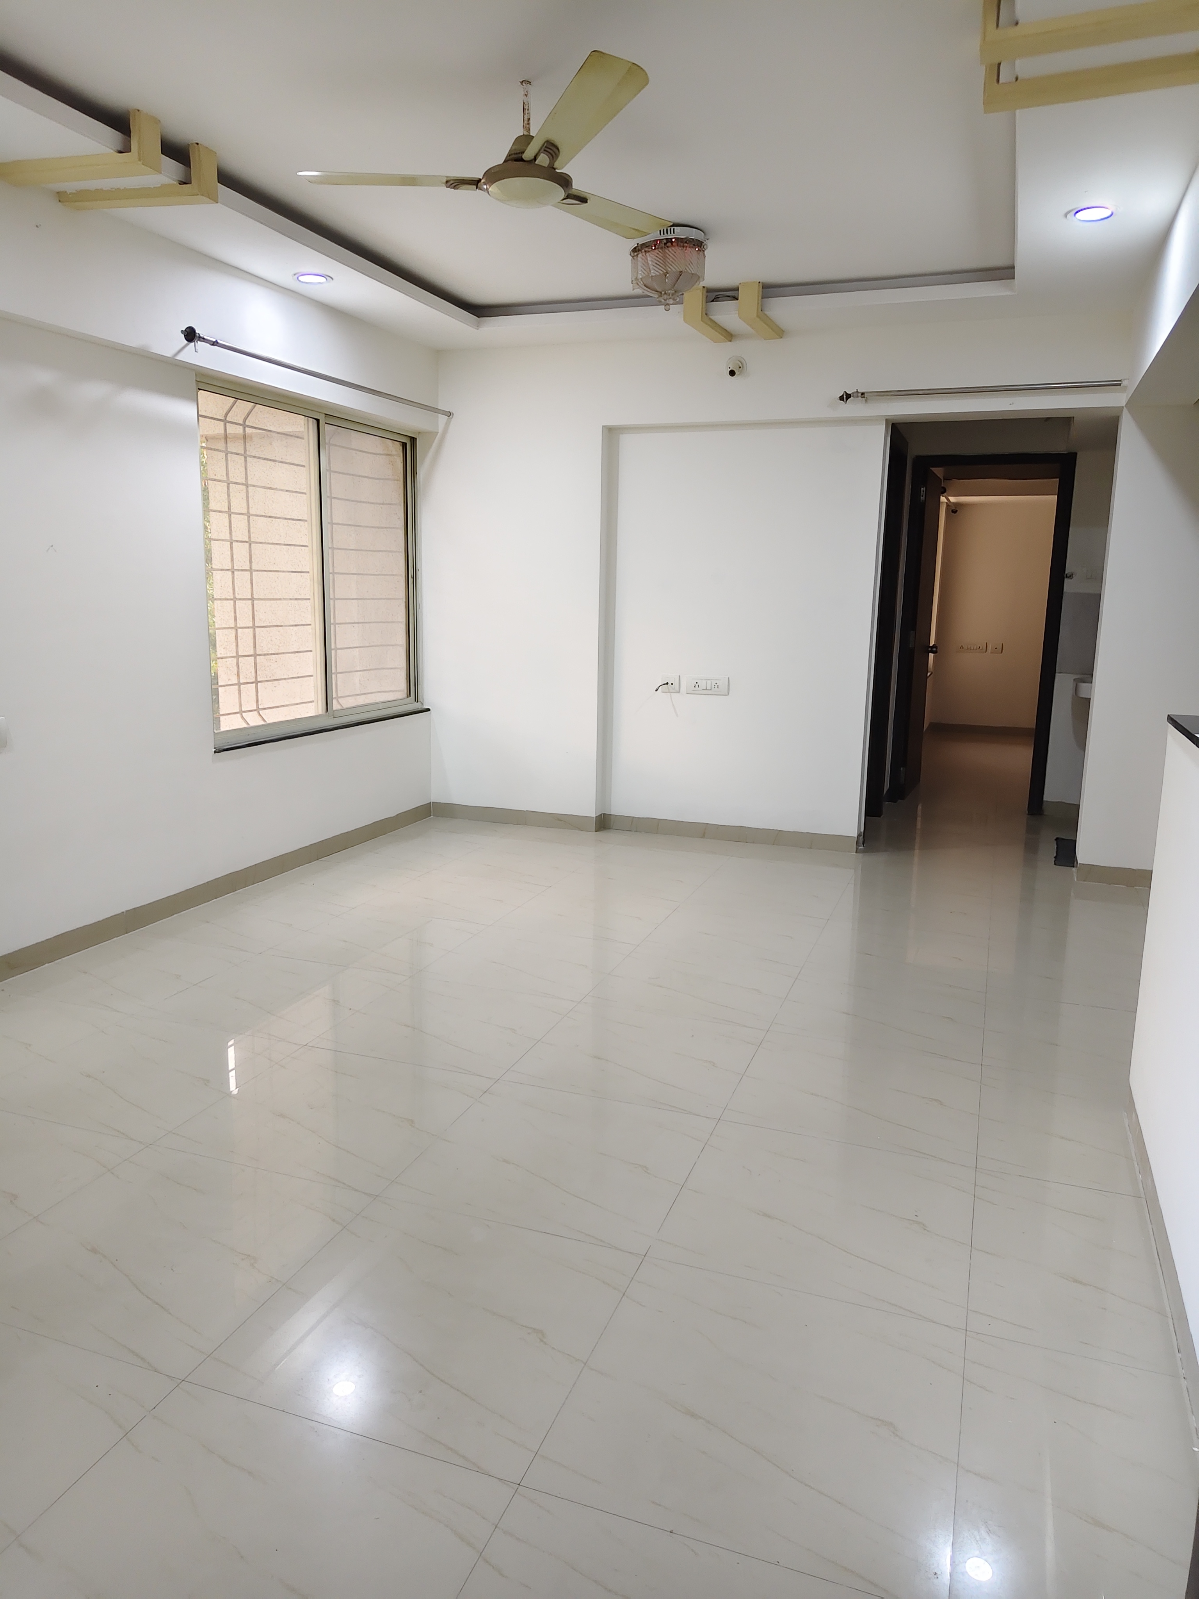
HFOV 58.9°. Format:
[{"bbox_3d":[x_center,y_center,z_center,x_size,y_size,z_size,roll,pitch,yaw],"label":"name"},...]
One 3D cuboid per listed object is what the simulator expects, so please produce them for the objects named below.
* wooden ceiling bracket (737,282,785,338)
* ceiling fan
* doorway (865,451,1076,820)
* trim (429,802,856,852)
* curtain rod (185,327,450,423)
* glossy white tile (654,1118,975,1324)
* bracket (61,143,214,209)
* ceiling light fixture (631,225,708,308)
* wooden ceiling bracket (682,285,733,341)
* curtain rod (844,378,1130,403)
[{"bbox_3d":[0.740,-2.216,4.822,0.085,0.150,0.395,6,12,25],"label":"wooden ceiling bracket"},{"bbox_3d":[-0.237,-1.773,2.909,1.180,0.315,1.200,5,12,20],"label":"ceiling fan"},{"bbox_3d":[2.259,-0.963,6.347,0.900,2.070,0.150,5,12,20],"label":"doorway"},{"bbox_3d":[0.173,0.143,5.745,2.400,0.083,0.085,5,12,20],"label":"trim"},{"bbox_3d":[-1.144,-1.851,4.726,0.060,0.055,2.000,5,12,20],"label":"curtain rod"},{"bbox_3d":[0.475,0.871,2.250,0.600,0.010,0.600,5,12,20],"label":"glossy white tile"},{"bbox_3d":[-1.463,-1.963,3.354,0.475,0.148,0.082,2,11,9],"label":"bracket"},{"bbox_3d":[0.267,-2.010,4.052,0.310,0.270,0.310,1,11,0],"label":"ceiling light fixture"},{"bbox_3d":[0.506,-2.235,4.907,0.085,0.150,0.395,6,12,25],"label":"wooden ceiling bracket"},{"bbox_3d":[1.654,-1.799,4.685,1.180,0.055,0.060,5,12,20],"label":"curtain rod"}]

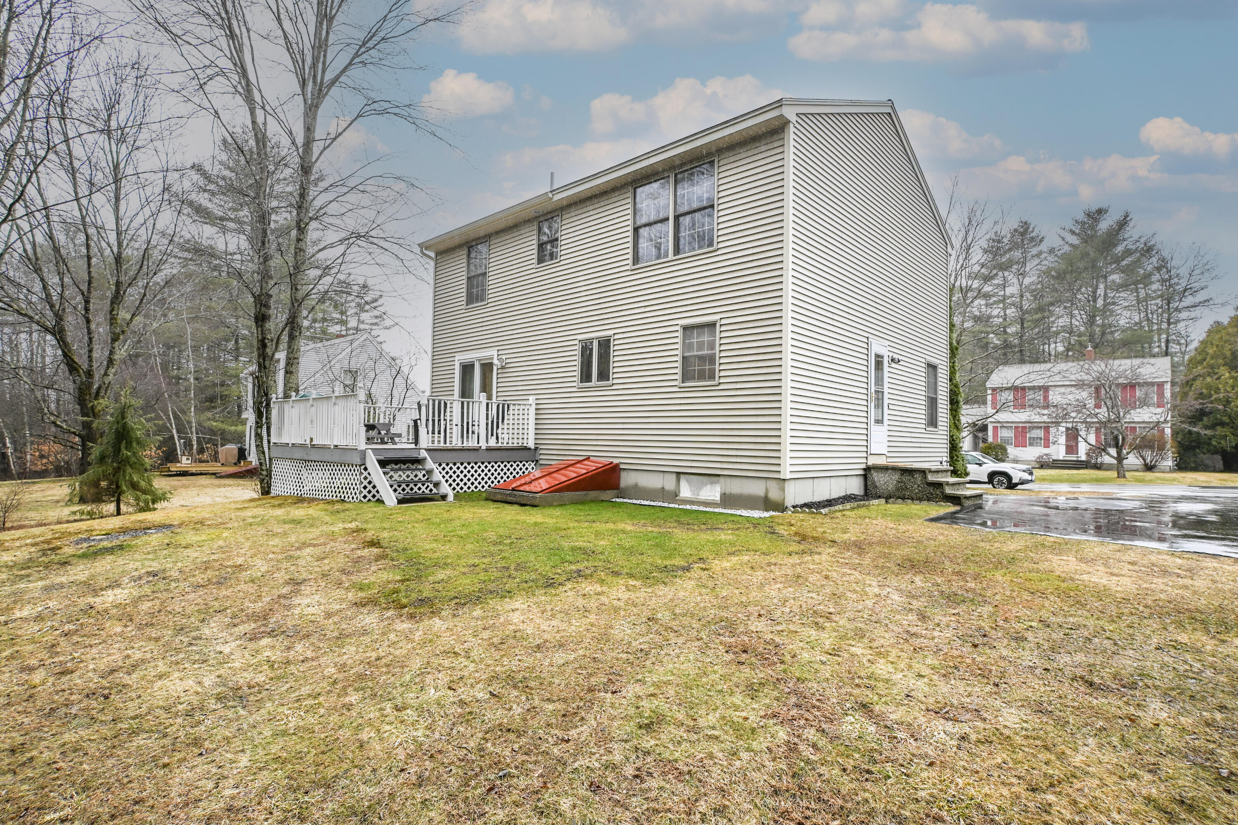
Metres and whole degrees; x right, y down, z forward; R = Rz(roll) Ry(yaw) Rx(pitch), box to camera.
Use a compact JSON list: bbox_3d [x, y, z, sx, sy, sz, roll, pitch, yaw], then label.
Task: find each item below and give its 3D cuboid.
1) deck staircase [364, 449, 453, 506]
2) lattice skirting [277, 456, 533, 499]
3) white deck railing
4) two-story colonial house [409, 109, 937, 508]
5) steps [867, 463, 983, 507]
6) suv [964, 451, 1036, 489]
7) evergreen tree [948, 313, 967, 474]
[{"bbox_3d":[-3.332,1.022,9.932,1.070,0.830,1.030,-1,-4,43],"label":"deck staircase"},{"bbox_3d":[-4.382,1.338,12.541,4.070,0.790,3.590,-1,-4,43],"label":"lattice skirting"},{"bbox_3d":[-4.393,0.224,12.588,4.130,1.040,3.650,-1,-4,43],"label":"white deck railing"},{"bbox_3d":[1.596,-2.120,15.188,9.850,7.720,8.560,-1,-4,43],"label":"two-story colonial house"},{"bbox_3d":[5.377,1.249,10.847,1.580,0.630,1.260,-1,-4,43],"label":"steps"},{"bbox_3d":[15.400,2.470,27.200,4.650,1.730,1.830,-1,-4,43],"label":"suv"},{"bbox_3d":[8.172,-0.340,15.647,1.200,4.500,1.200,-1,-4,43],"label":"evergreen tree"}]

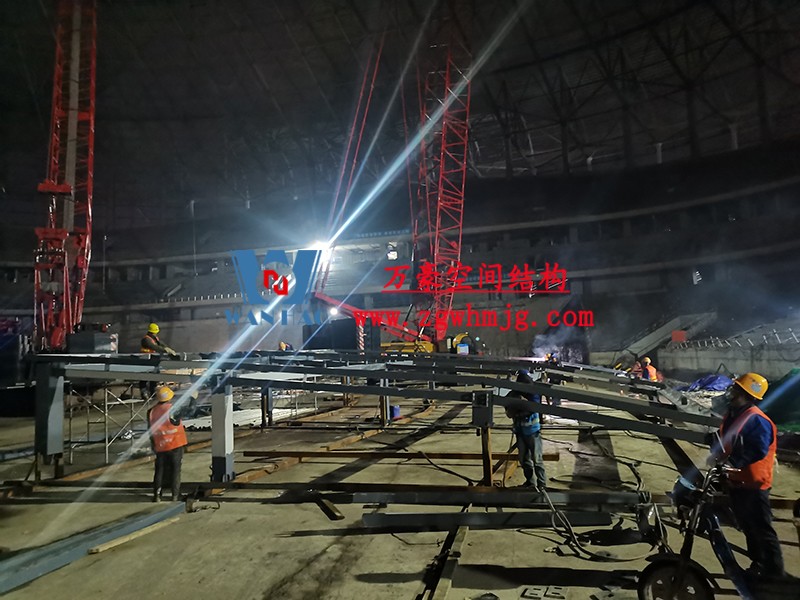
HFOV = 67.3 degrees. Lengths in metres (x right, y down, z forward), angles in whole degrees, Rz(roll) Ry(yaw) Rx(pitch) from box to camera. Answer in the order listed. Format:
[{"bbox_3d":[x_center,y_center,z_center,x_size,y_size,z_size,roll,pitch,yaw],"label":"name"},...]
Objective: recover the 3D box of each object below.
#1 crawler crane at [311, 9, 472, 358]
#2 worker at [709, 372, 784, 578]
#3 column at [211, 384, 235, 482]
[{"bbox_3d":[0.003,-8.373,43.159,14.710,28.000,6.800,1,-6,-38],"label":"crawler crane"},{"bbox_3d":[3.091,1.537,5.358,0.560,1.770,0.480,-2,-4,13],"label":"worker"},{"bbox_3d":[-2.775,2.063,9.374,0.250,1.510,0.250,-3,-4,19],"label":"column"}]

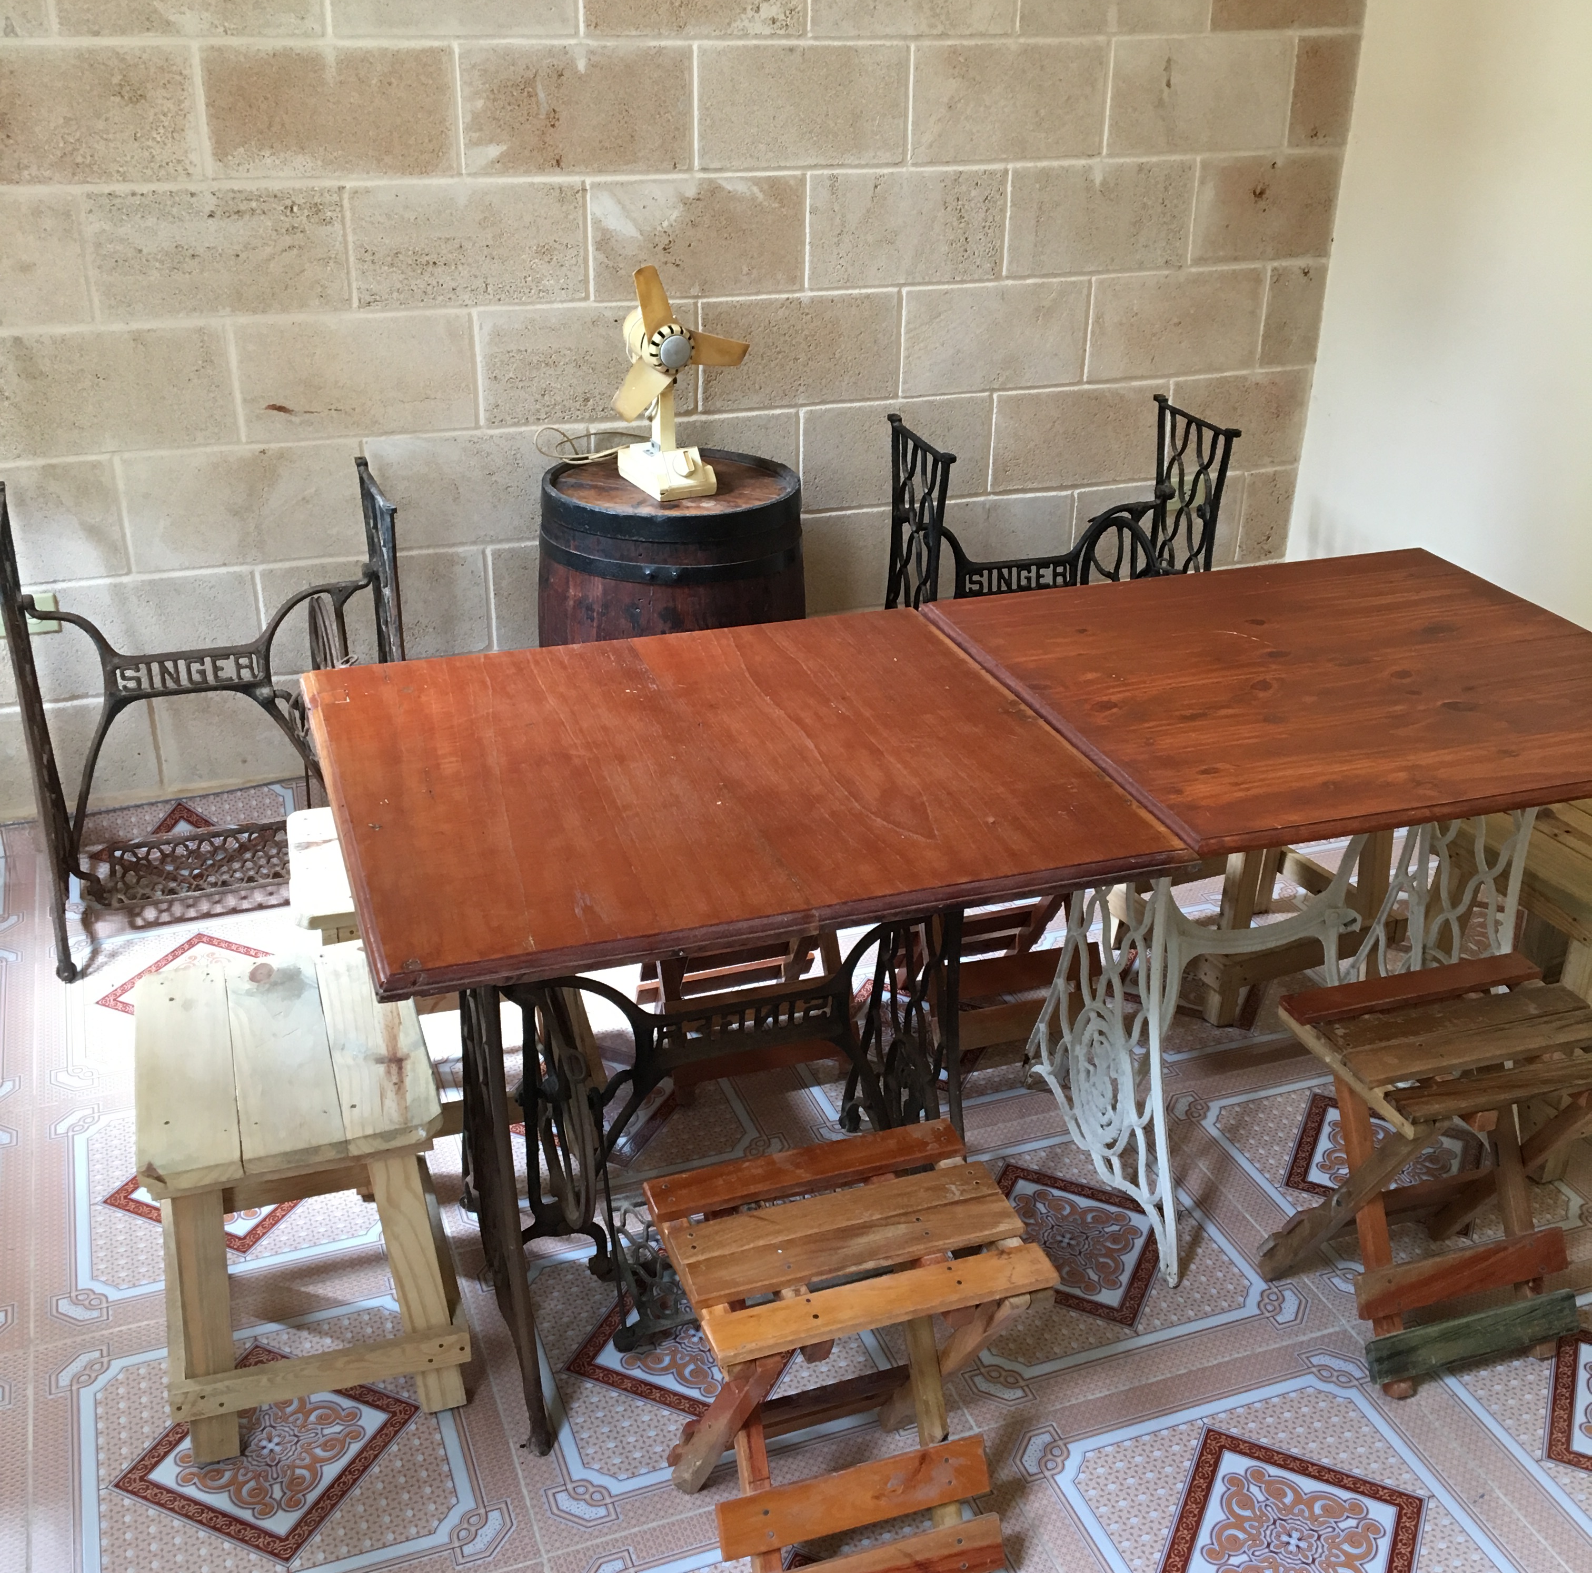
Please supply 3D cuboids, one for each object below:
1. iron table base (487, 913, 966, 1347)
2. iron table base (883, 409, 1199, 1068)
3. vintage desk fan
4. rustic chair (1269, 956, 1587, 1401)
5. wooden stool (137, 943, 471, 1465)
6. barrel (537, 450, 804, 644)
[{"bbox_3d":[-0.099,0.293,2.097,0.580,0.700,0.465,-9,27,-19],"label":"iron table base"},{"bbox_3d":[0.496,-0.366,3.482,0.600,0.700,0.460,-9,27,-19],"label":"iron table base"},{"bbox_3d":[-0.193,-0.662,2.874,0.225,0.360,0.175,-13,29,-27],"label":"vintage desk fan"},{"bbox_3d":[0.766,0.461,2.120,0.345,0.405,0.280,-9,27,-19],"label":"rustic chair"},{"bbox_3d":[-0.585,0.461,2.070,0.315,0.405,0.430,-9,27,-19],"label":"wooden stool"},{"bbox_3d":[-0.211,-0.192,3.096,0.460,0.700,0.460,-9,27,-19],"label":"barrel"}]

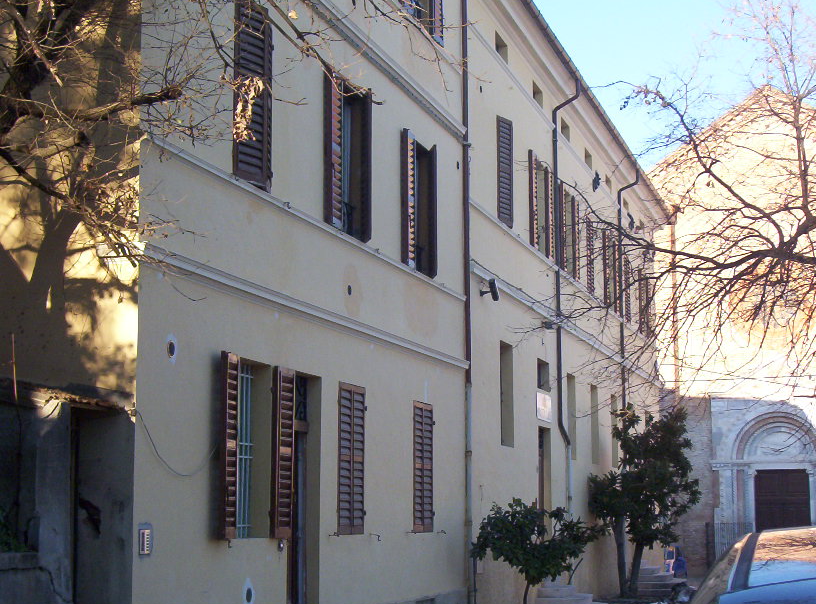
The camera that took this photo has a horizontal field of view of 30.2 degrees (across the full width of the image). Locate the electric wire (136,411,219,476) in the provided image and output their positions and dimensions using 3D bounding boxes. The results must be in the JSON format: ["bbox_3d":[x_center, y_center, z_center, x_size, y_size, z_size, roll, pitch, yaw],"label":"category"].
[{"bbox_3d":[-1.848,1.163,12.289,0.050,0.490,1.504,-2,-8,17],"label":"electric wire"}]

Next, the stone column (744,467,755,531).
[{"bbox_3d":[9.108,5.813,40.253,0.260,2.725,0.260,-2,-8,17],"label":"stone column"}]

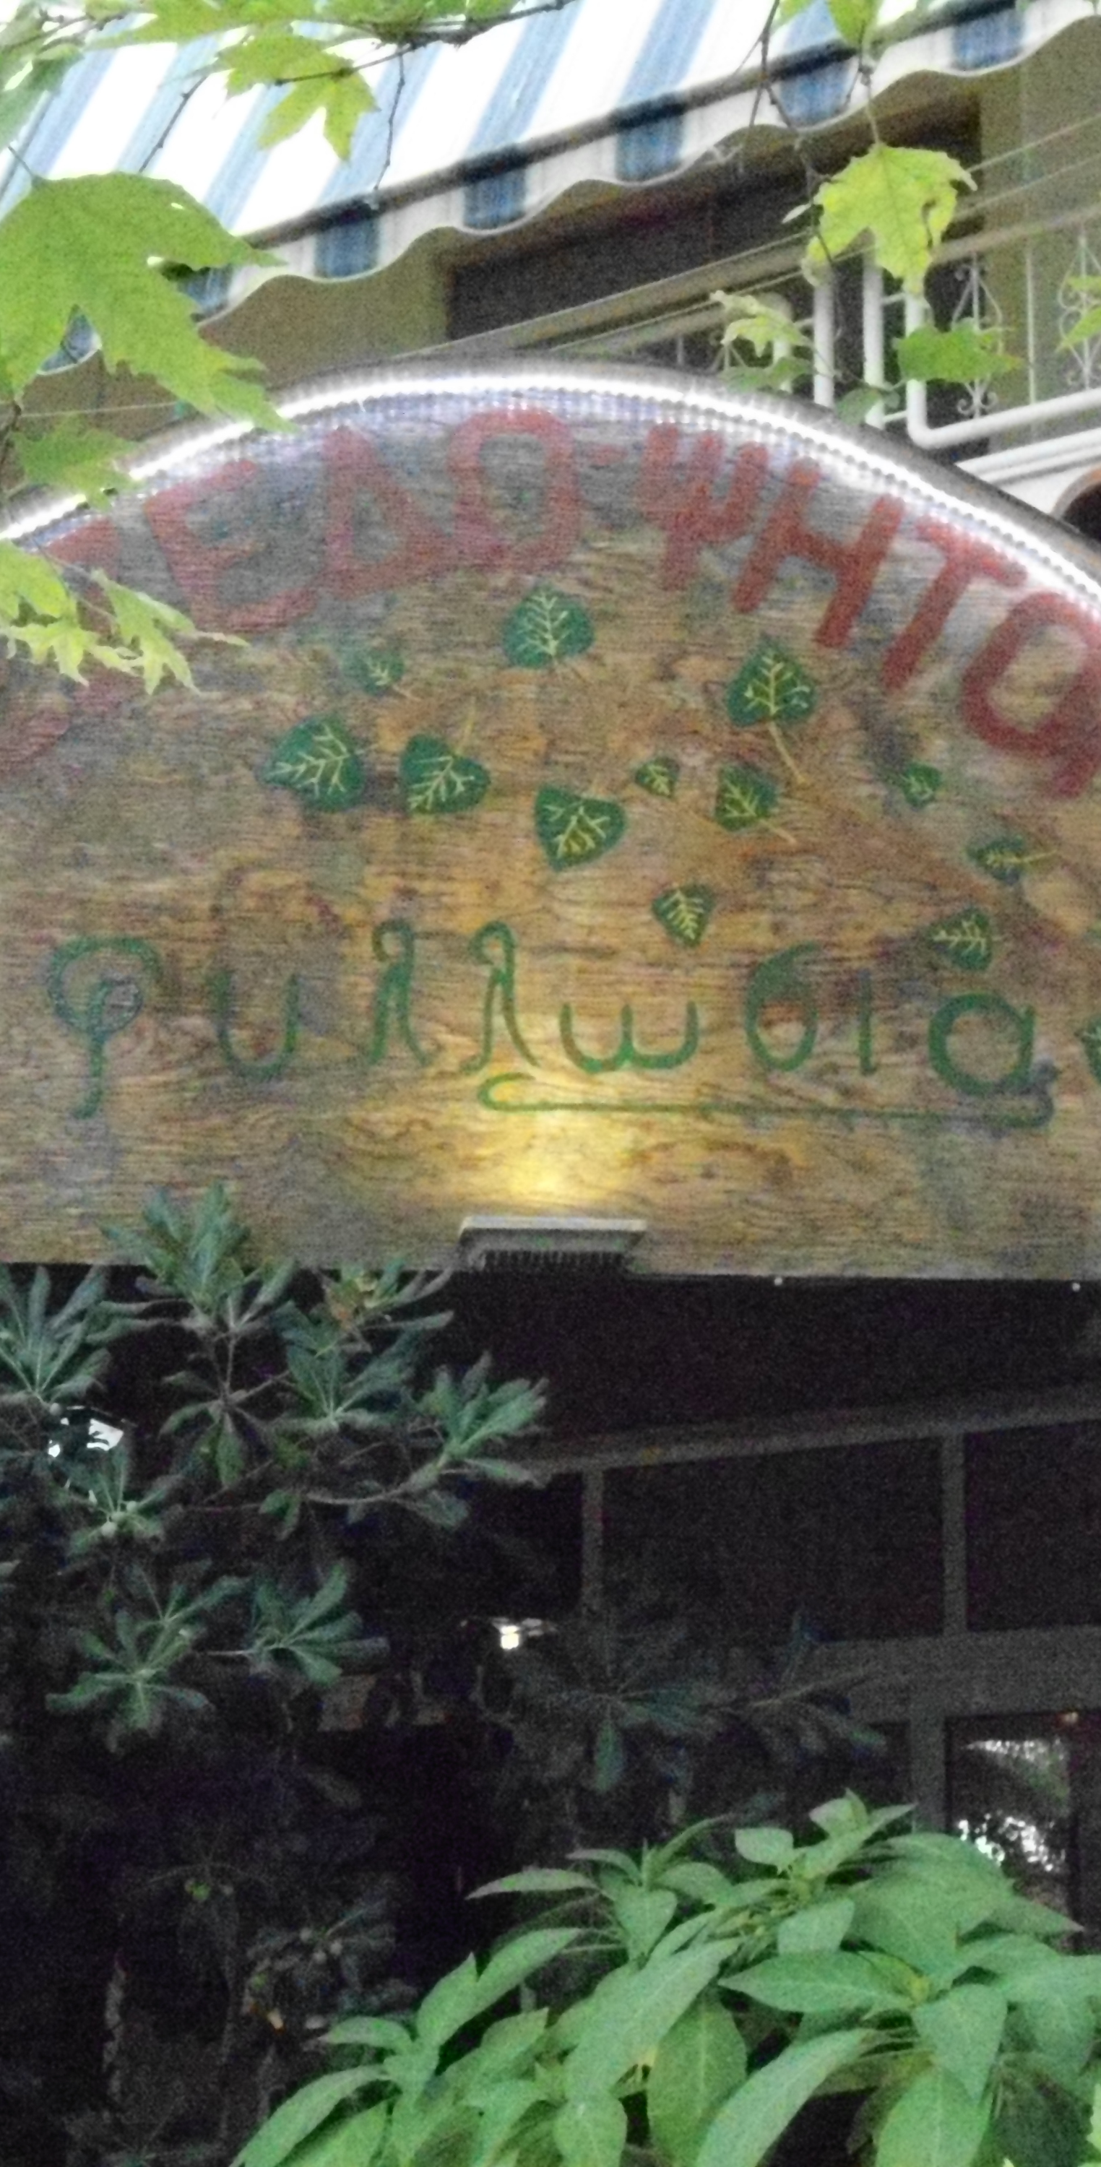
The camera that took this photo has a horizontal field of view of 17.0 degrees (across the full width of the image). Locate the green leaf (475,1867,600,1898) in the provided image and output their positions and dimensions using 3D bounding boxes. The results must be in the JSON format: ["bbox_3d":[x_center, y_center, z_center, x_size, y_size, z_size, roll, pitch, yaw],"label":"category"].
[{"bbox_3d":[-0.007,0.468,2.150,0.075,0.019,0.035,0,-12,0],"label":"green leaf"}]

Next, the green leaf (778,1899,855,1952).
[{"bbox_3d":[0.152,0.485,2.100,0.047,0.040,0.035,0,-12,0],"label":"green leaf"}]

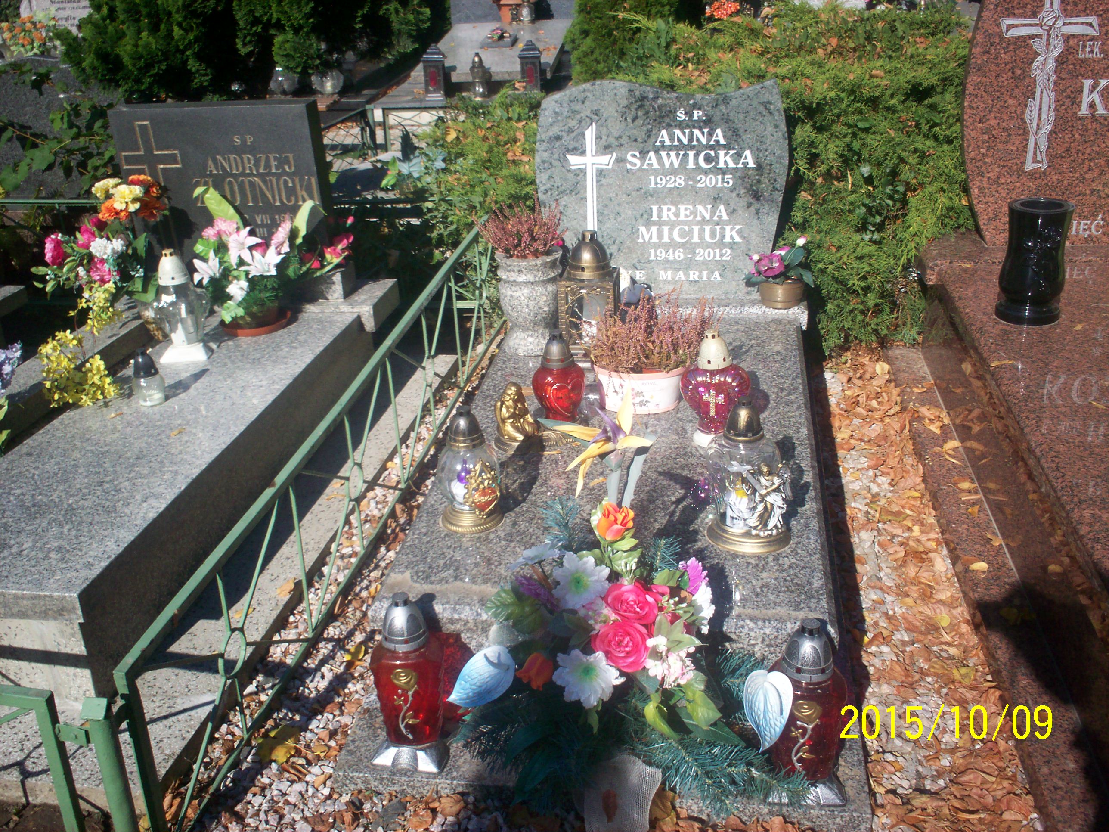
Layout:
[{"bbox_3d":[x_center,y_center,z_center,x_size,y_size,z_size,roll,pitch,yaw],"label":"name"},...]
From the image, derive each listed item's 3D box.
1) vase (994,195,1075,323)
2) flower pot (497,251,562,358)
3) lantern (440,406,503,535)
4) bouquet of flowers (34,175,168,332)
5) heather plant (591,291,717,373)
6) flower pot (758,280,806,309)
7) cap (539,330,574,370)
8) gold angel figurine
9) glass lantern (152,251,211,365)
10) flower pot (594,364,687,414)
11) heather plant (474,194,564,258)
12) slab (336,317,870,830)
[{"bbox_3d":[1.229,-0.392,2.943,0.171,0.288,0.171,0,23,5],"label":"vase"},{"bbox_3d":[-0.069,-0.302,2.985,0.172,0.255,0.172,-2,25,1],"label":"flower pot"},{"bbox_3d":[-0.159,0.095,2.165,0.125,0.242,0.125,-2,25,1],"label":"lantern"},{"bbox_3d":[-1.273,-0.463,3.250,0.345,0.380,0.280,-6,24,-10],"label":"bouquet of flowers"},{"bbox_3d":[0.224,-0.198,2.629,0.285,0.168,0.190,-1,25,3],"label":"heather plant"},{"bbox_3d":[0.598,-0.328,3.040,0.123,0.070,0.123,1,25,8],"label":"flower pot"},{"bbox_3d":[0.006,-0.146,2.540,0.074,0.073,0.074,-2,25,1],"label":"cap"},{"bbox_3d":[-0.080,-0.005,2.485,0.095,0.133,0.082,-9,26,-14],"label":"gold angel figurine"},{"bbox_3d":[-1.024,-0.311,3.143,0.150,0.288,0.135,-5,24,-8],"label":"glass lantern"},{"bbox_3d":[0.202,-0.077,2.678,0.222,0.100,0.130,-1,25,3],"label":"flower pot"},{"bbox_3d":[-0.085,-0.470,2.865,0.210,0.155,0.190,1,25,8],"label":"heather plant"},{"bbox_3d":[0.173,0.194,2.607,0.917,0.323,1.568,2,26,8],"label":"slab"}]

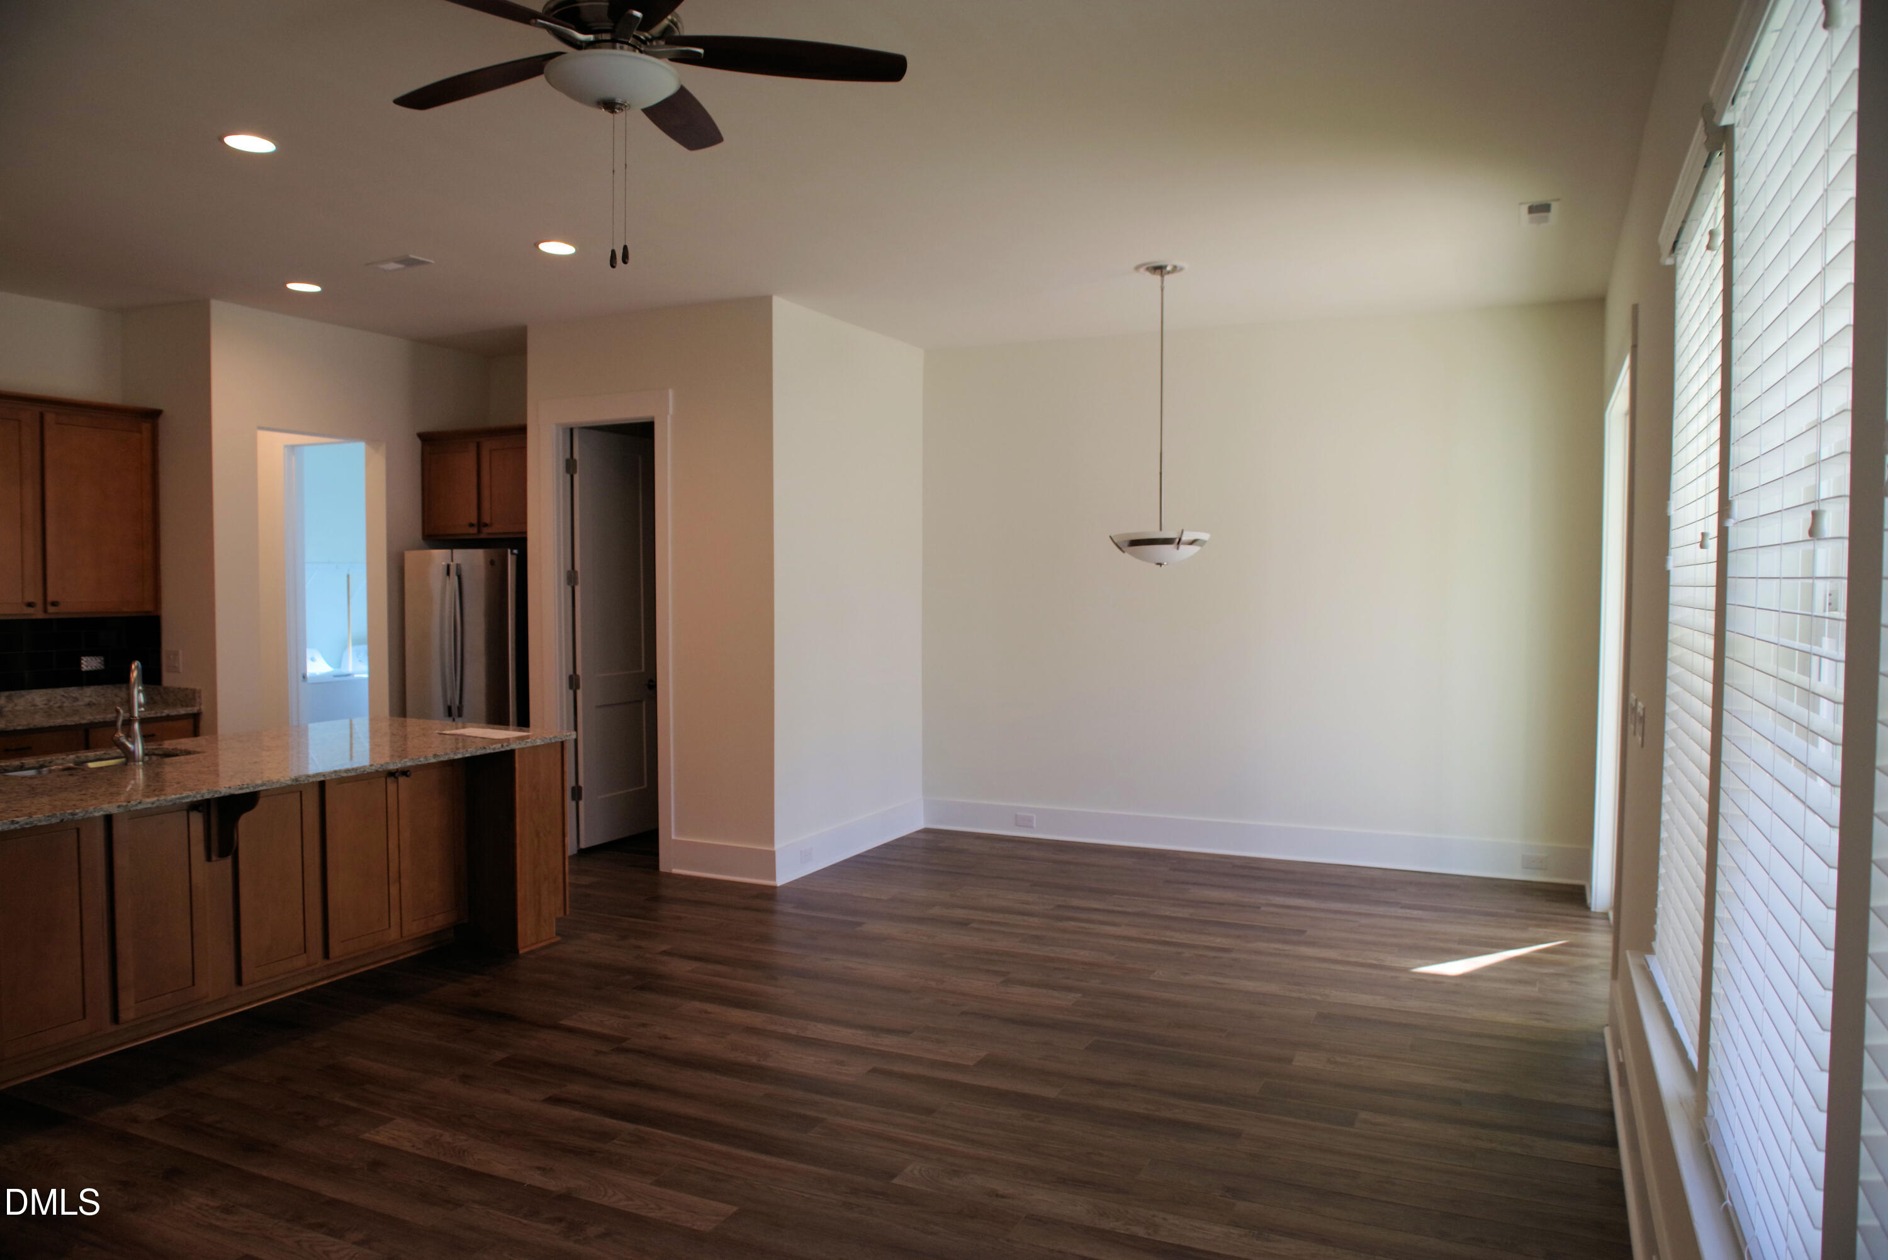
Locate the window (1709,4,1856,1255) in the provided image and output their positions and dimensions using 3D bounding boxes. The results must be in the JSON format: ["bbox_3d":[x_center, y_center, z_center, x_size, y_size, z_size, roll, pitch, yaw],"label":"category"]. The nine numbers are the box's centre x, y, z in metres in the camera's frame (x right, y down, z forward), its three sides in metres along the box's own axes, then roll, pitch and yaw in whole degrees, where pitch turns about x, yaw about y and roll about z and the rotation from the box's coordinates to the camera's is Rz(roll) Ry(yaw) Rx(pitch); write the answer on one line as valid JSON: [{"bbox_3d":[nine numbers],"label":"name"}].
[{"bbox_3d":[1.117,-0.001,1.651,0.080,1.740,0.910,1,3,25],"label":"window"}]

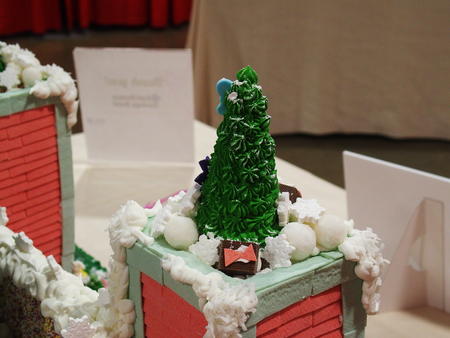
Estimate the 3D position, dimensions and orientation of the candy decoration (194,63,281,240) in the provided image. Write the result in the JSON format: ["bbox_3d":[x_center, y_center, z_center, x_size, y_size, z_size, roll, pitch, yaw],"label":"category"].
[{"bbox_3d":[0.012,-0.013,0.595,0.064,0.124,0.064,0,19,0],"label":"candy decoration"}]

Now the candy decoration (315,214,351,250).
[{"bbox_3d":[0.077,0.046,0.576,0.025,0.025,0.025,0,19,0],"label":"candy decoration"}]

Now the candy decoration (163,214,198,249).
[{"bbox_3d":[-0.032,0.046,0.588,0.025,0.025,0.025,0,19,0],"label":"candy decoration"}]

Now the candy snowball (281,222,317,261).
[{"bbox_3d":[0.052,0.051,0.570,0.025,0.025,0.025,0,19,0],"label":"candy snowball"}]

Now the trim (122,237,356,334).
[{"bbox_3d":[0.012,0.068,0.599,0.117,0.024,0.125,-14,24,-36],"label":"trim"}]

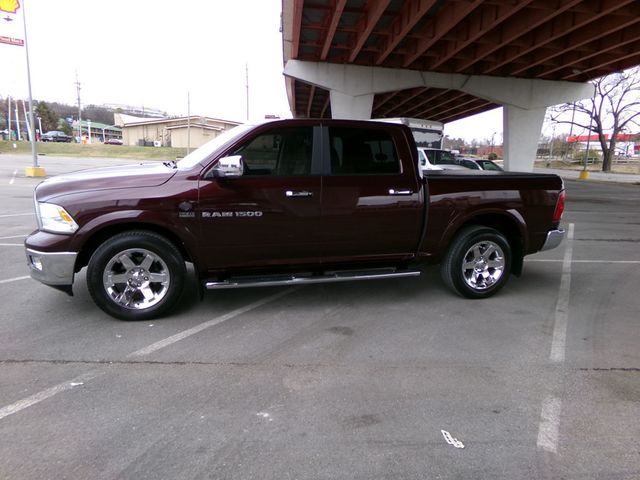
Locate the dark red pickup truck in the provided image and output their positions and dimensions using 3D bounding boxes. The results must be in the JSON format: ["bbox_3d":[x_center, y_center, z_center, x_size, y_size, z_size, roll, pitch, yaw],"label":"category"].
[{"bbox_3d":[-0.069,-0.403,5.242,5.770,1.930,2.050,-1,10,-17],"label":"dark red pickup truck"}]

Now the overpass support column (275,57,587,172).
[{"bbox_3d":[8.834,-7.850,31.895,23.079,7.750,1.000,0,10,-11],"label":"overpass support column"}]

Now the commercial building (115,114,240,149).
[{"bbox_3d":[-19.067,-18.884,80.060,26.612,5.160,18.000,4,10,10],"label":"commercial building"}]

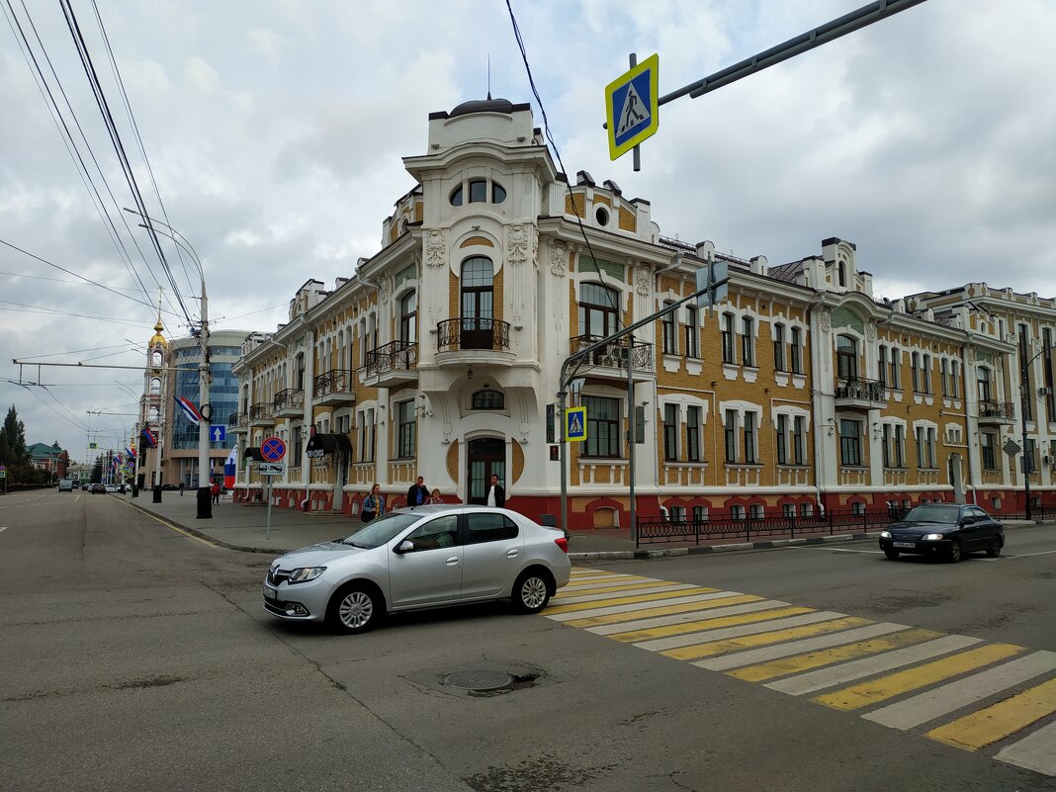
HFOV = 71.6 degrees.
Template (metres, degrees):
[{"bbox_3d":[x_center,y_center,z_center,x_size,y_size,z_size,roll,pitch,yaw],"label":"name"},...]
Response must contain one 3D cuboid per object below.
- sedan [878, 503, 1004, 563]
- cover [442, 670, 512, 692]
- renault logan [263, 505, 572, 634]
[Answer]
[{"bbox_3d":[10.927,3.541,19.249,4.500,1.420,1.750,5,-9,-38],"label":"sedan"},{"bbox_3d":[-0.465,2.709,6.932,0.660,0.050,0.660,0,-7,0],"label":"cover"},{"bbox_3d":[-1.440,2.343,10.463,4.350,1.515,1.780,4,-8,-33],"label":"renault logan"}]

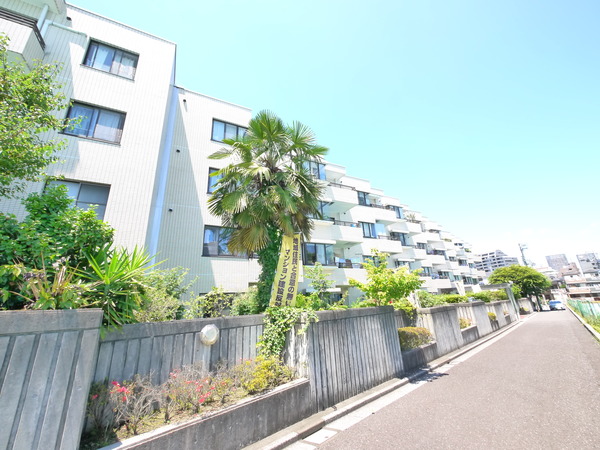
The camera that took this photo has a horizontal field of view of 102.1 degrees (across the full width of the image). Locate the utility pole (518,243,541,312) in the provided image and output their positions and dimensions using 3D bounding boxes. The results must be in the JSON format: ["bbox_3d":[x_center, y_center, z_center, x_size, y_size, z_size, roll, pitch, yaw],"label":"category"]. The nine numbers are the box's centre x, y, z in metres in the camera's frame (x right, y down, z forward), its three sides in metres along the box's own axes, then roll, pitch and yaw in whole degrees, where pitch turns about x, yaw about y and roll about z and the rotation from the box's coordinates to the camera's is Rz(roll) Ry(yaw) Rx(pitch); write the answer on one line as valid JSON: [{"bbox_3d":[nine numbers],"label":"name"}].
[{"bbox_3d":[39.120,8.746,40.753,0.500,10.800,1.200,14,-25,-42],"label":"utility pole"}]

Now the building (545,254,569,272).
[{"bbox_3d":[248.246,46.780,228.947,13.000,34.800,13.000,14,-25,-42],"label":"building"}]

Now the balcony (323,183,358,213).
[{"bbox_3d":[2.532,-1.893,17.382,2.850,1.250,1.700,6,-20,-26],"label":"balcony"}]

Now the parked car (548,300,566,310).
[{"bbox_3d":[42.886,13.365,40.575,4.200,1.470,1.720,14,-25,-42],"label":"parked car"}]

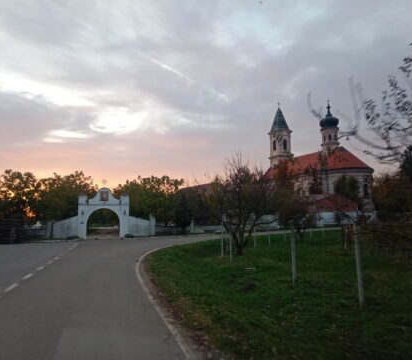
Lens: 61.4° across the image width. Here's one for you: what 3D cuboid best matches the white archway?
[{"bbox_3d":[-11.467,3.737,38.650,5.690,5.610,0.900,1,-7,-12],"label":"white archway"}]

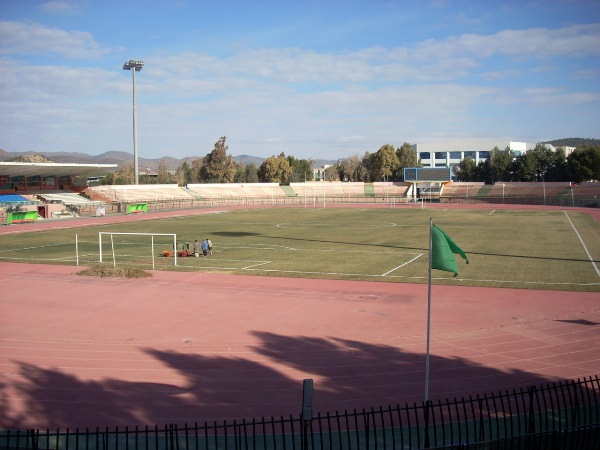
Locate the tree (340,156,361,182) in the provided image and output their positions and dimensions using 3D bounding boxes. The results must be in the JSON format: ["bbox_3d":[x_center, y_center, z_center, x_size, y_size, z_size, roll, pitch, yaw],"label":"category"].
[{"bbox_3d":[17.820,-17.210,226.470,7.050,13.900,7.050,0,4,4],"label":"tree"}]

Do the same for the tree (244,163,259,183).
[{"bbox_3d":[-15.850,-14.250,212.140,4.460,12.500,4.240,0,4,0],"label":"tree"}]

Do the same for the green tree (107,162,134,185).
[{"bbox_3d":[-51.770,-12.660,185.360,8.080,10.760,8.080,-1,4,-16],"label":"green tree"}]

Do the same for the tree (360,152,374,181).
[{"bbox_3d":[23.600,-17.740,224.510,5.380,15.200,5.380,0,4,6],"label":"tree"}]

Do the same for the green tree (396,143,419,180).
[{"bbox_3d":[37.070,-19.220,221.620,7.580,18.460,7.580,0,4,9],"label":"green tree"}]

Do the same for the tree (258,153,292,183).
[{"bbox_3d":[-8.020,-15.570,210.040,10.810,15.300,10.270,0,4,0],"label":"tree"}]

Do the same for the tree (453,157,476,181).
[{"bbox_3d":[54.360,-15.400,210.050,6.550,14.100,6.220,0,4,0],"label":"tree"}]

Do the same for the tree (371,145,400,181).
[{"bbox_3d":[28.490,-17.720,214.920,10.060,18.450,9.550,0,4,0],"label":"tree"}]

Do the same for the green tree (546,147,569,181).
[{"bbox_3d":[79.500,-15.970,197.950,6.790,16.500,6.450,0,4,0],"label":"green tree"}]

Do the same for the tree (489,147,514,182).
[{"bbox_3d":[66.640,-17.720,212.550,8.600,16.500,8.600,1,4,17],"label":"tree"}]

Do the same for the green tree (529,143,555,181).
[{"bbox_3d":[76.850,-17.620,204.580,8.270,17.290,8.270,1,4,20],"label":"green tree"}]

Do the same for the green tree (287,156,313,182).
[{"bbox_3d":[0.010,-15.470,213.060,8.300,14.600,7.890,0,4,0],"label":"green tree"}]

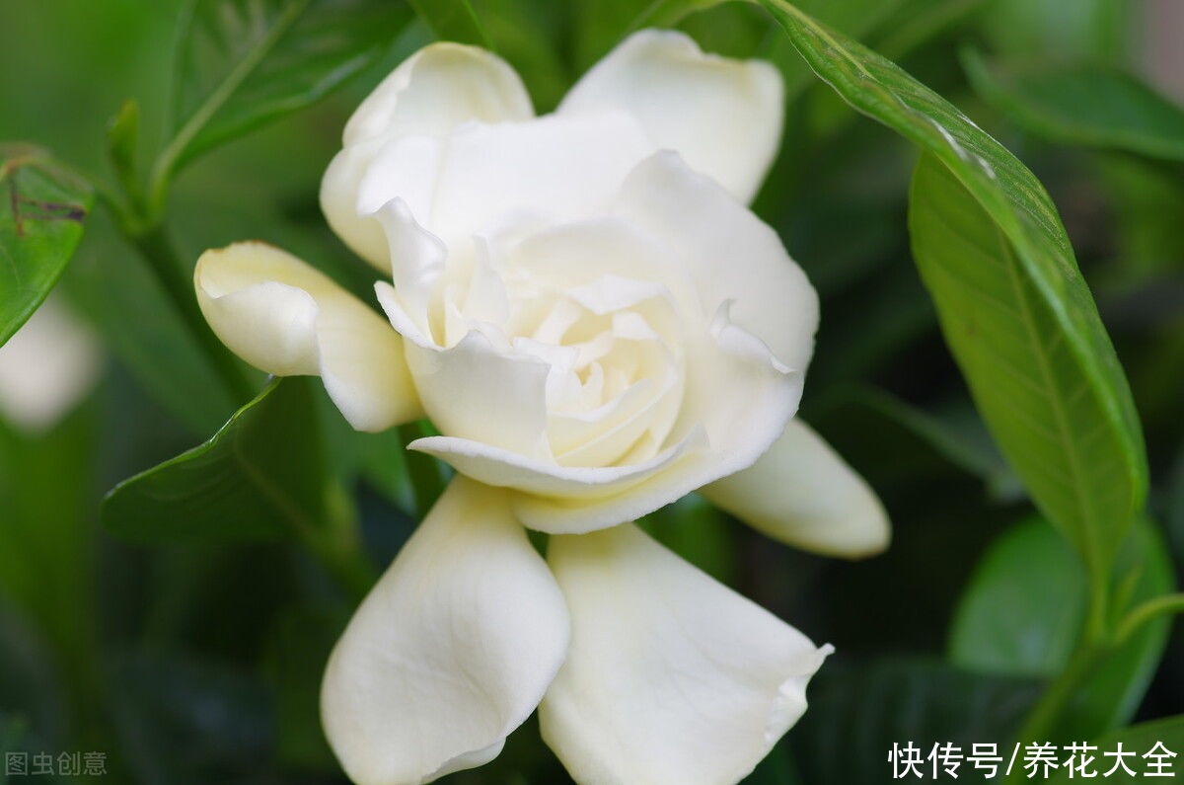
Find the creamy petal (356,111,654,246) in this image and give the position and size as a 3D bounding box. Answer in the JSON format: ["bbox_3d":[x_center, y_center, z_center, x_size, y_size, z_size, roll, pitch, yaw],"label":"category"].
[{"bbox_3d":[-0.010,-0.024,0.555,0.033,0.016,0.010,3,-15,1],"label":"creamy petal"}]

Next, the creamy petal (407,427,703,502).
[{"bbox_3d":[-0.004,0.008,0.547,0.033,0.008,0.012,-1,12,-3],"label":"creamy petal"}]

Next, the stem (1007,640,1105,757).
[{"bbox_3d":[0.054,0.036,0.575,0.004,0.015,0.004,30,6,3],"label":"stem"}]

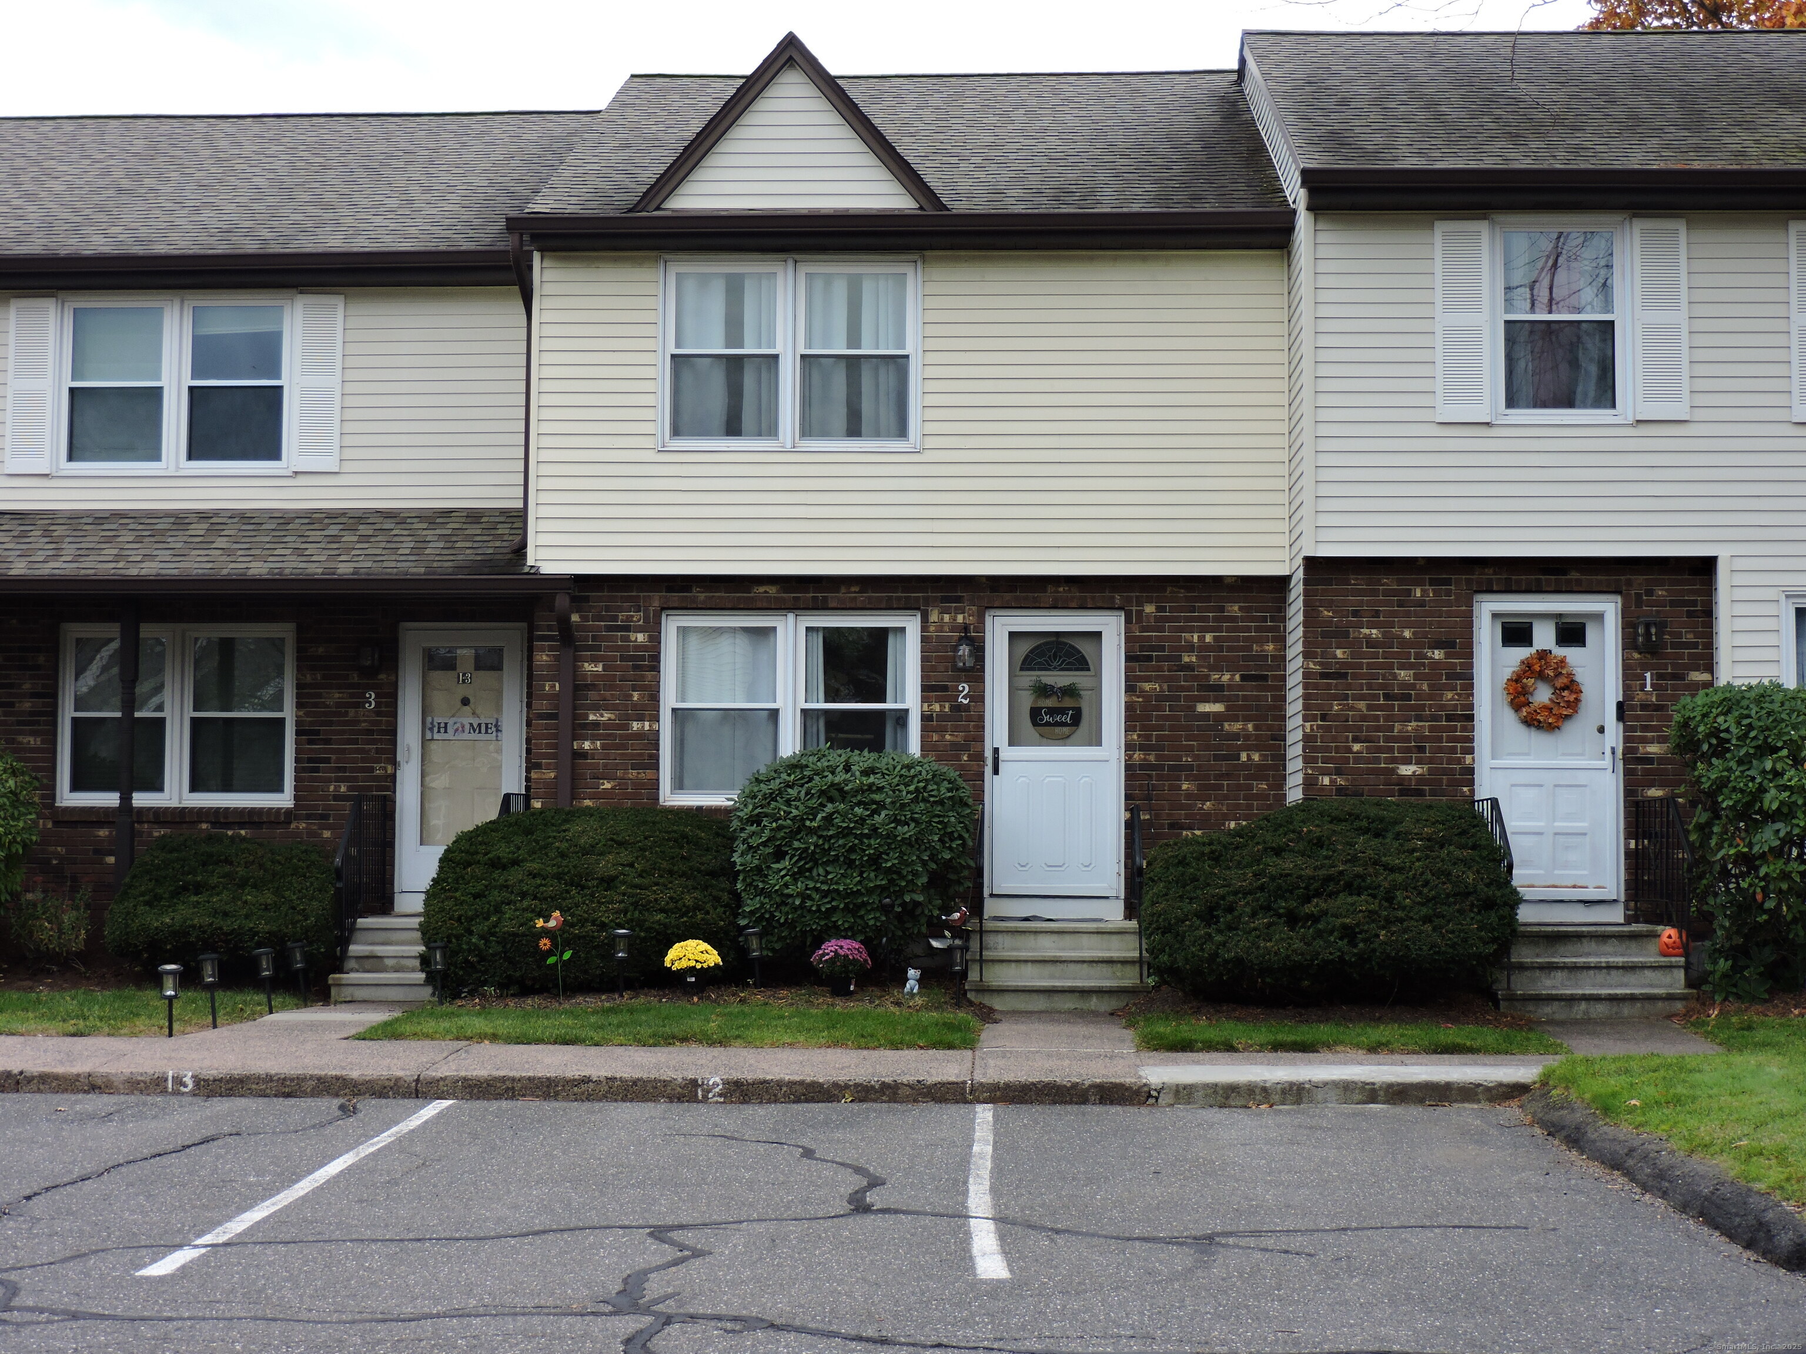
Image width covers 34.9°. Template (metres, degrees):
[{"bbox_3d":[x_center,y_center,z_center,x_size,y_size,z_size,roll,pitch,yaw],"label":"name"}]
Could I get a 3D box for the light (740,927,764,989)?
[{"bbox_3d":[-0.962,1.845,18.818,0.135,0.400,0.135,-5,-4,1],"label":"light"}]

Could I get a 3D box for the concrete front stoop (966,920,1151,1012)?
[{"bbox_3d":[1.057,1.992,19.810,1.245,0.560,1.500,0,-4,2],"label":"concrete front stoop"}]

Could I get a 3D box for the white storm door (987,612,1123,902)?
[{"bbox_3d":[1.092,0.642,20.655,1.000,2.210,0.100,0,-4,2],"label":"white storm door"}]

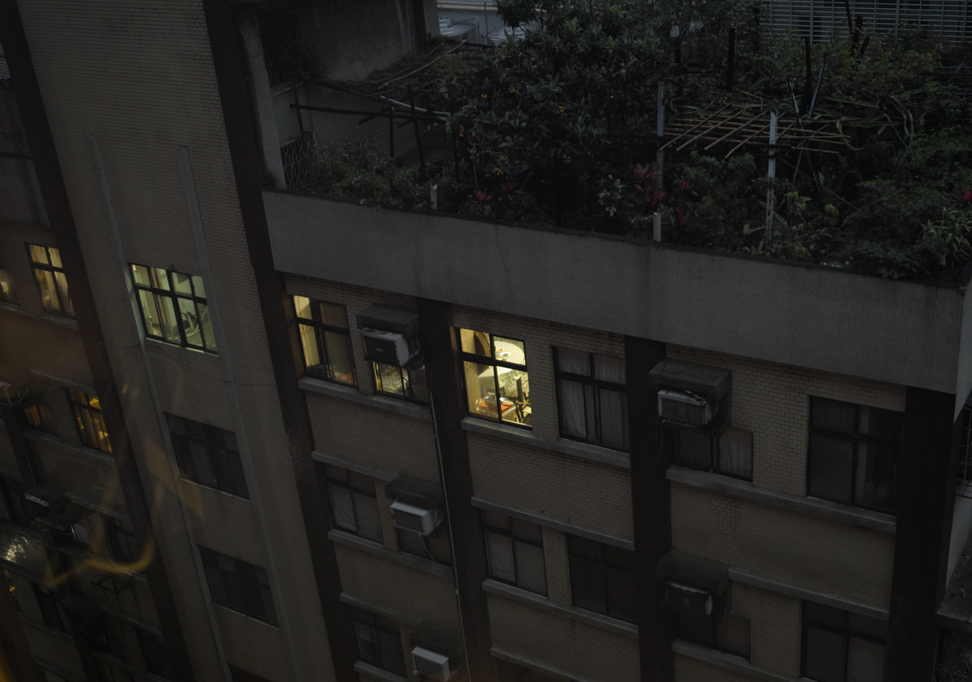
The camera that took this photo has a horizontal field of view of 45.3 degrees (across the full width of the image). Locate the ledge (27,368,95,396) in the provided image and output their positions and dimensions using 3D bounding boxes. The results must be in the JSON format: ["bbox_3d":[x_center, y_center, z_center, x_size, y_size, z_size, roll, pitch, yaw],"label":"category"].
[{"bbox_3d":[-8.904,0.874,24.596,2.300,0.150,0.120,11,31,30],"label":"ledge"}]

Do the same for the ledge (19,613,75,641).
[{"bbox_3d":[-11.359,7.296,30.066,2.500,0.160,0.160,11,31,30],"label":"ledge"}]

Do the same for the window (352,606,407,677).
[{"bbox_3d":[-2.073,5.751,22.359,1.180,1.505,0.120,11,31,31],"label":"window"}]

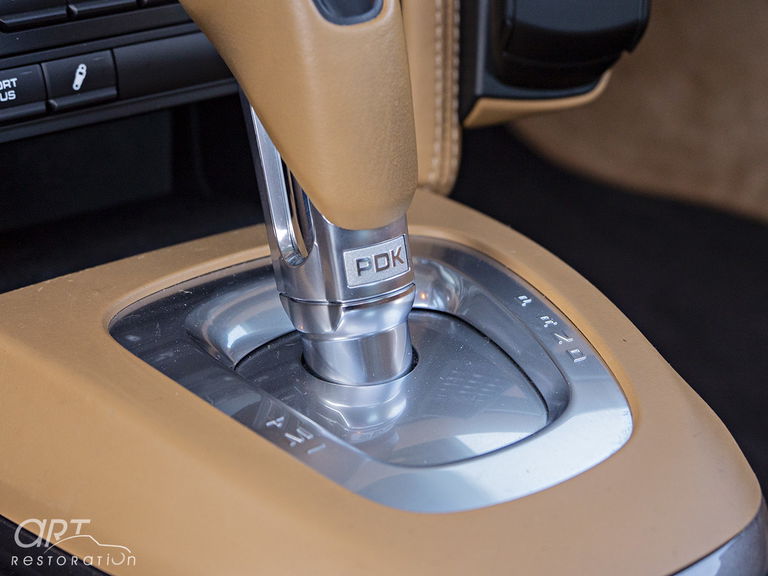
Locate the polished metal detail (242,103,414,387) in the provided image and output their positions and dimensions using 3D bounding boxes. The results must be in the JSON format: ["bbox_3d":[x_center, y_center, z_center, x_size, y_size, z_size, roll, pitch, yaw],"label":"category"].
[{"bbox_3d":[-0.014,-0.017,0.507,0.032,0.076,0.036,-16,13,-25],"label":"polished metal detail"}]

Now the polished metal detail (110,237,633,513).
[{"bbox_3d":[0.000,0.025,0.500,0.116,0.022,0.152,-16,30,-25],"label":"polished metal detail"}]

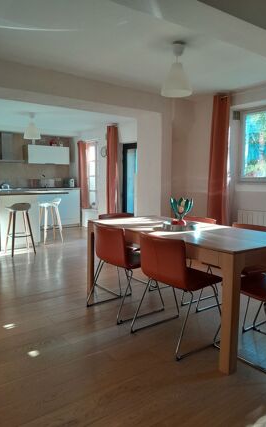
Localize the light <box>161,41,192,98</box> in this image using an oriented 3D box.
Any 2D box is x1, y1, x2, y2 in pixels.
[{"bbox_3d":[0.391,-1.284,2.846,0.280,0.455,0.280,0,6,0],"label":"light"}]

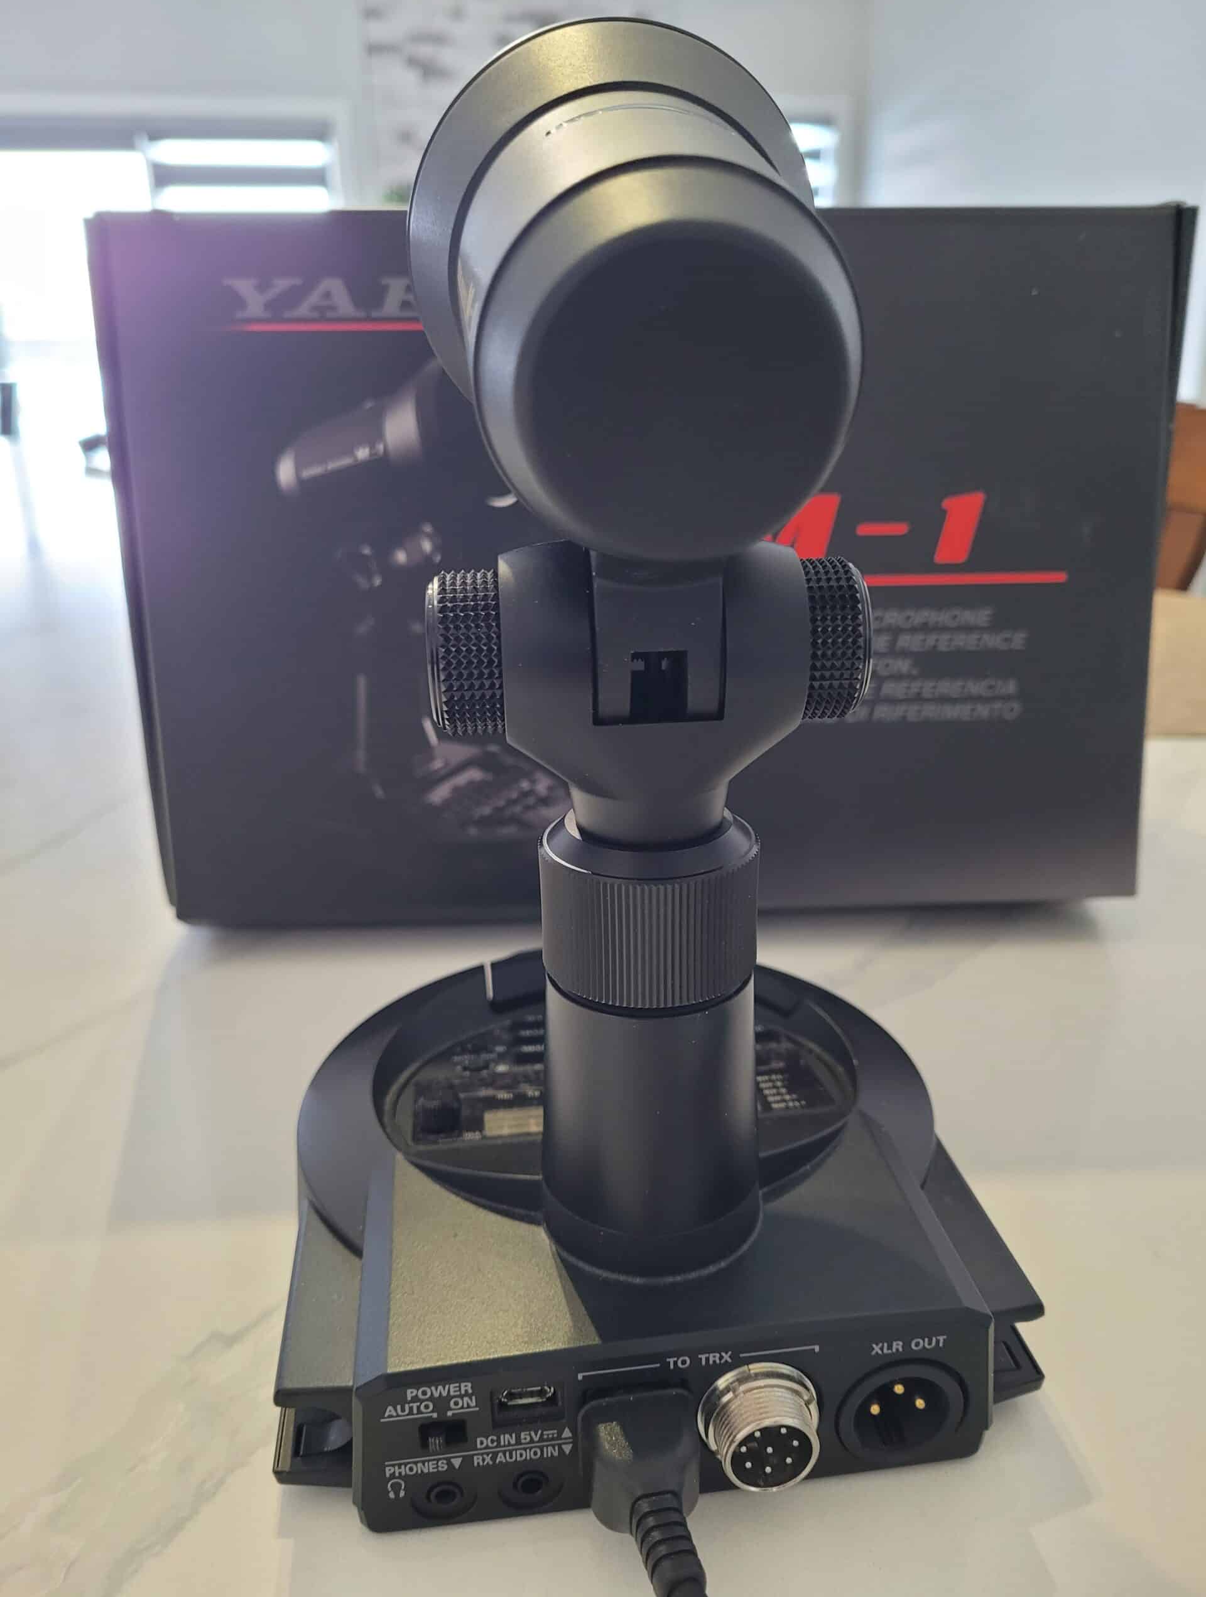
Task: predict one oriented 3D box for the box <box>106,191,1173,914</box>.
[{"bbox_3d":[0.014,-0.082,0.432,0.317,0.212,0.130,-1,16,-1],"label":"box"}]

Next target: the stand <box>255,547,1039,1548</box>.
[{"bbox_3d":[0.003,0.018,0.246,0.143,0.154,0.167,-4,21,-7],"label":"stand"}]

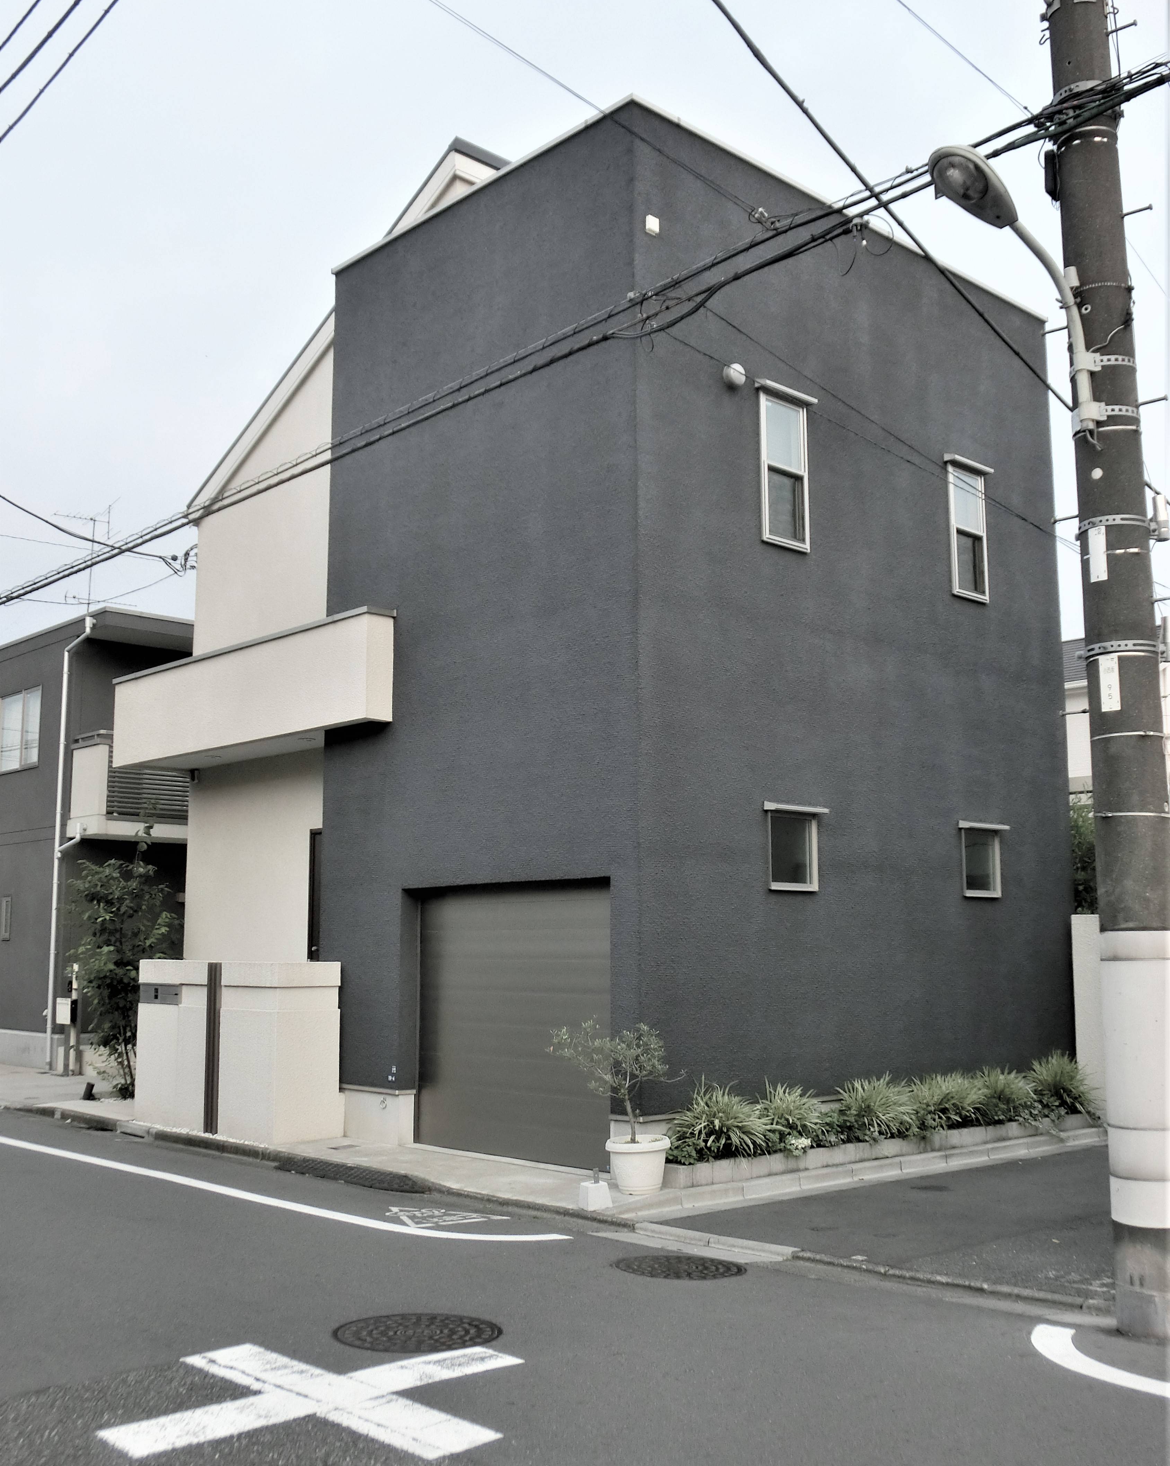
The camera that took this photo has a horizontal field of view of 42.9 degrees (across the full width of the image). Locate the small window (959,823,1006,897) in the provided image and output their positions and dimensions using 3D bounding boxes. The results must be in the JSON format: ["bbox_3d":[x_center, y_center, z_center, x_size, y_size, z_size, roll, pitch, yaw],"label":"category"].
[{"bbox_3d":[3.455,1.103,12.890,0.655,0.648,0.140,7,-11,-42],"label":"small window"}]

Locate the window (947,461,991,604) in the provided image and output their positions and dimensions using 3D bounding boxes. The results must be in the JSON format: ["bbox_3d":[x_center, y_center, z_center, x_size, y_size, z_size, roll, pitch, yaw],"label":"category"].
[{"bbox_3d":[3.436,-1.788,13.316,0.590,1.220,0.120,7,-11,-42],"label":"window"}]

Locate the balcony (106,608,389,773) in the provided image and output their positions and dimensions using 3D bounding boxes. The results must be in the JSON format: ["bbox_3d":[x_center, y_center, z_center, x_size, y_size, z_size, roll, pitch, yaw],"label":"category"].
[{"bbox_3d":[-3.082,-0.306,14.102,0.760,0.927,4.620,7,-11,-42],"label":"balcony"}]

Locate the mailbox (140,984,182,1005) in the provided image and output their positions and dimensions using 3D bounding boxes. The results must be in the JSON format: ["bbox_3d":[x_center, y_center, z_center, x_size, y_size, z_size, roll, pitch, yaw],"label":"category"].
[{"bbox_3d":[-3.744,2.360,13.420,0.200,0.180,0.770,7,-11,-42],"label":"mailbox"}]

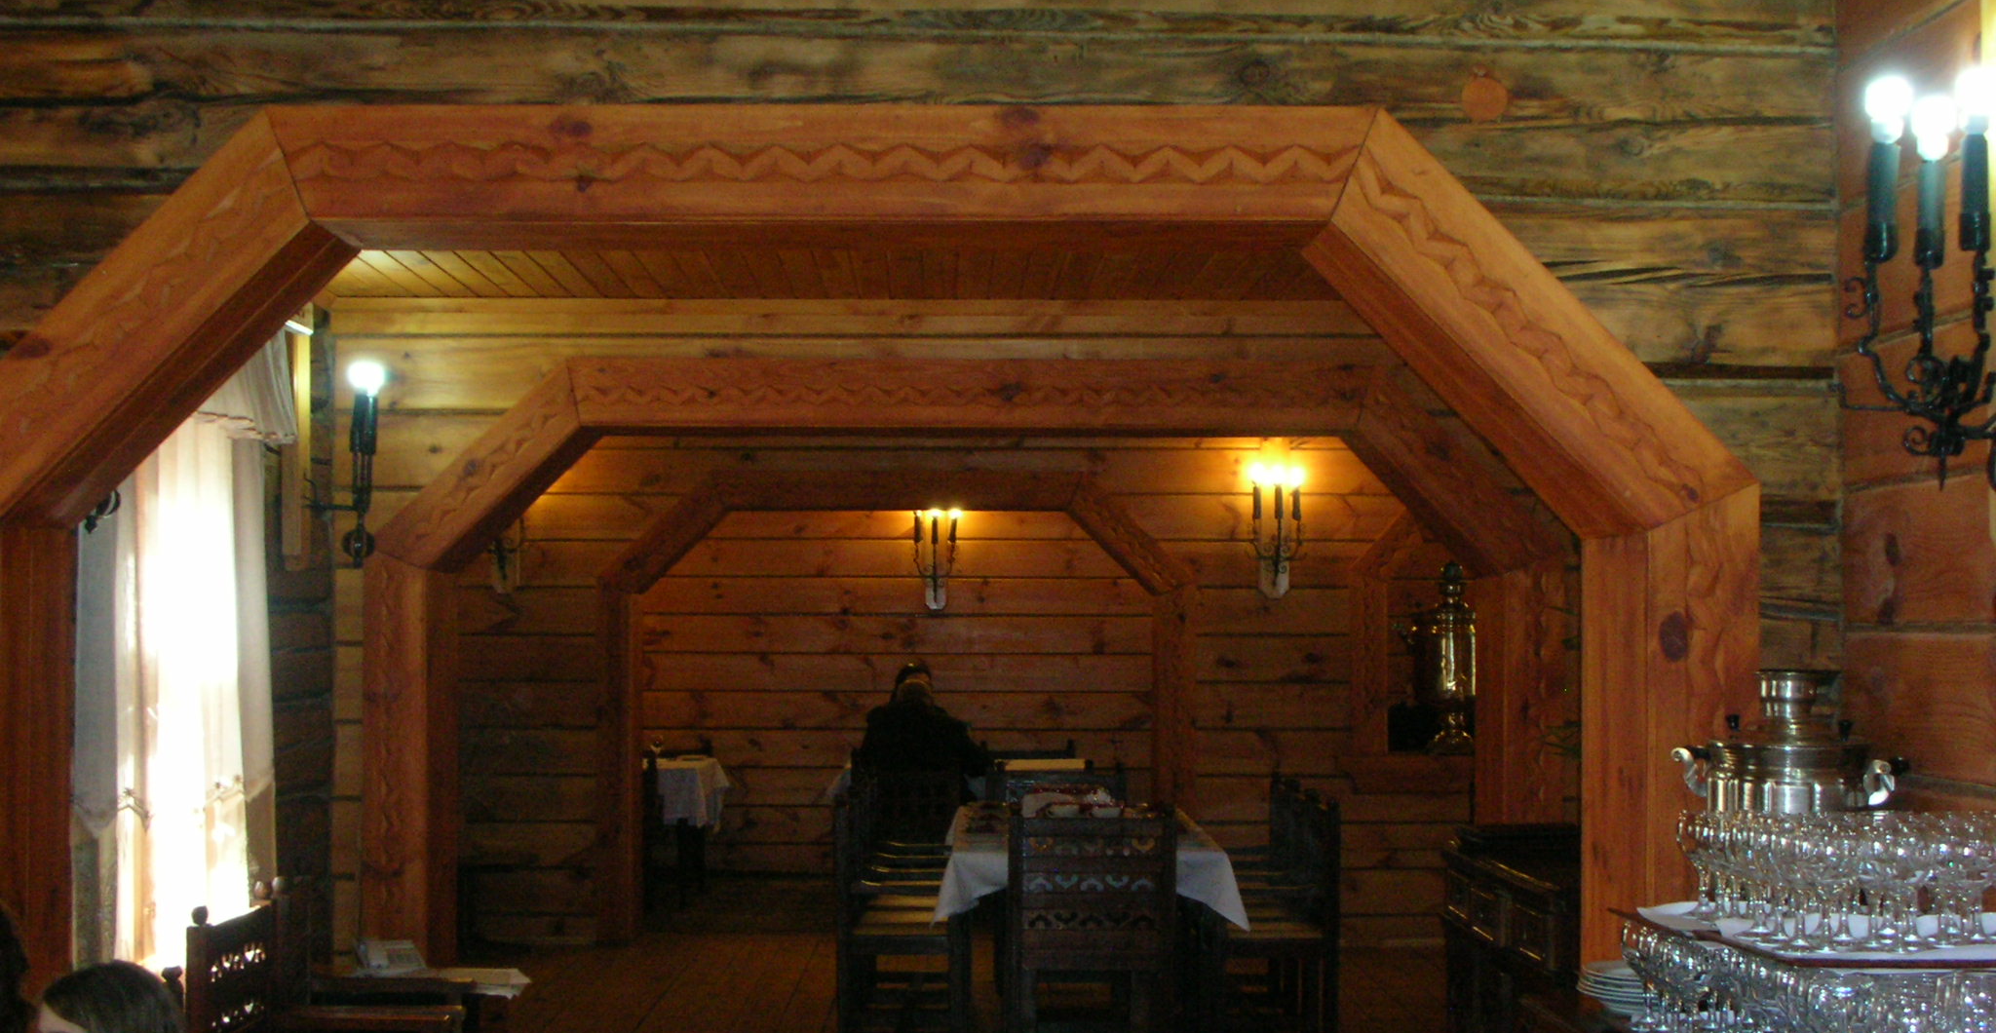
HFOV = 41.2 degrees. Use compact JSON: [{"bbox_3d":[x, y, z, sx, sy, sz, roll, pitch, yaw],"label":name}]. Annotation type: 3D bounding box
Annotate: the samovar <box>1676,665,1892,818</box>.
[{"bbox_3d":[1.280,0.501,4.288,0.355,0.510,0.310,-2,-3,40],"label":"samovar"}]

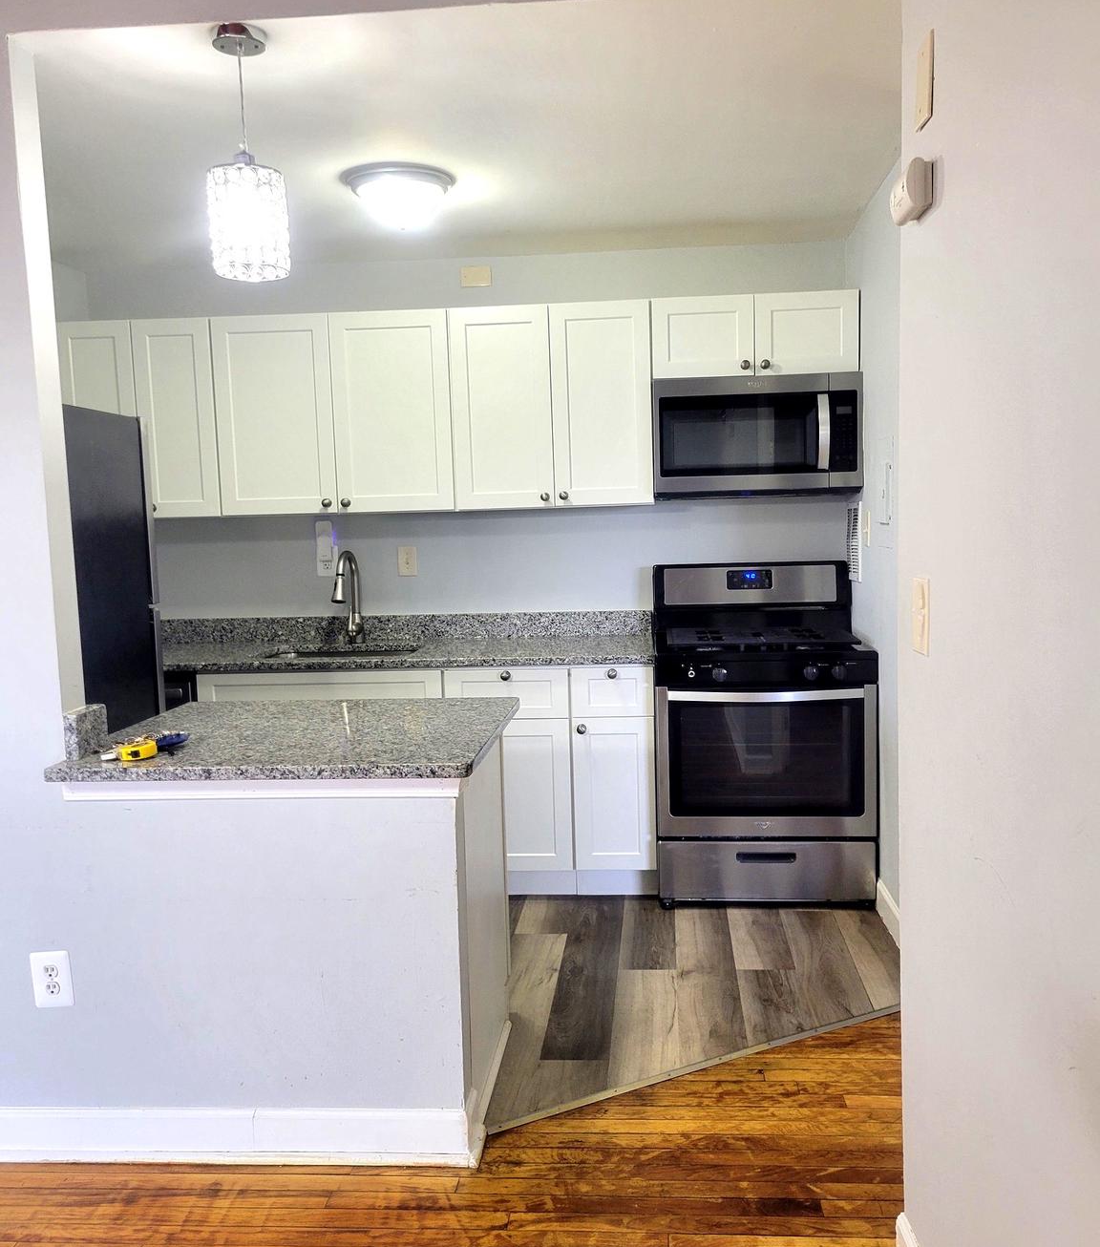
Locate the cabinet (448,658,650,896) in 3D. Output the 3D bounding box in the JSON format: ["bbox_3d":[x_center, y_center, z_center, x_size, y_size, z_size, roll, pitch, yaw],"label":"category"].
[{"bbox_3d":[0.036,0.555,4.296,0.762,0.873,0.645,-1,6,5],"label":"cabinet"}]

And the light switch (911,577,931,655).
[{"bbox_3d":[0.624,-0.011,1.874,0.015,0.124,0.083,-1,6,4],"label":"light switch"}]

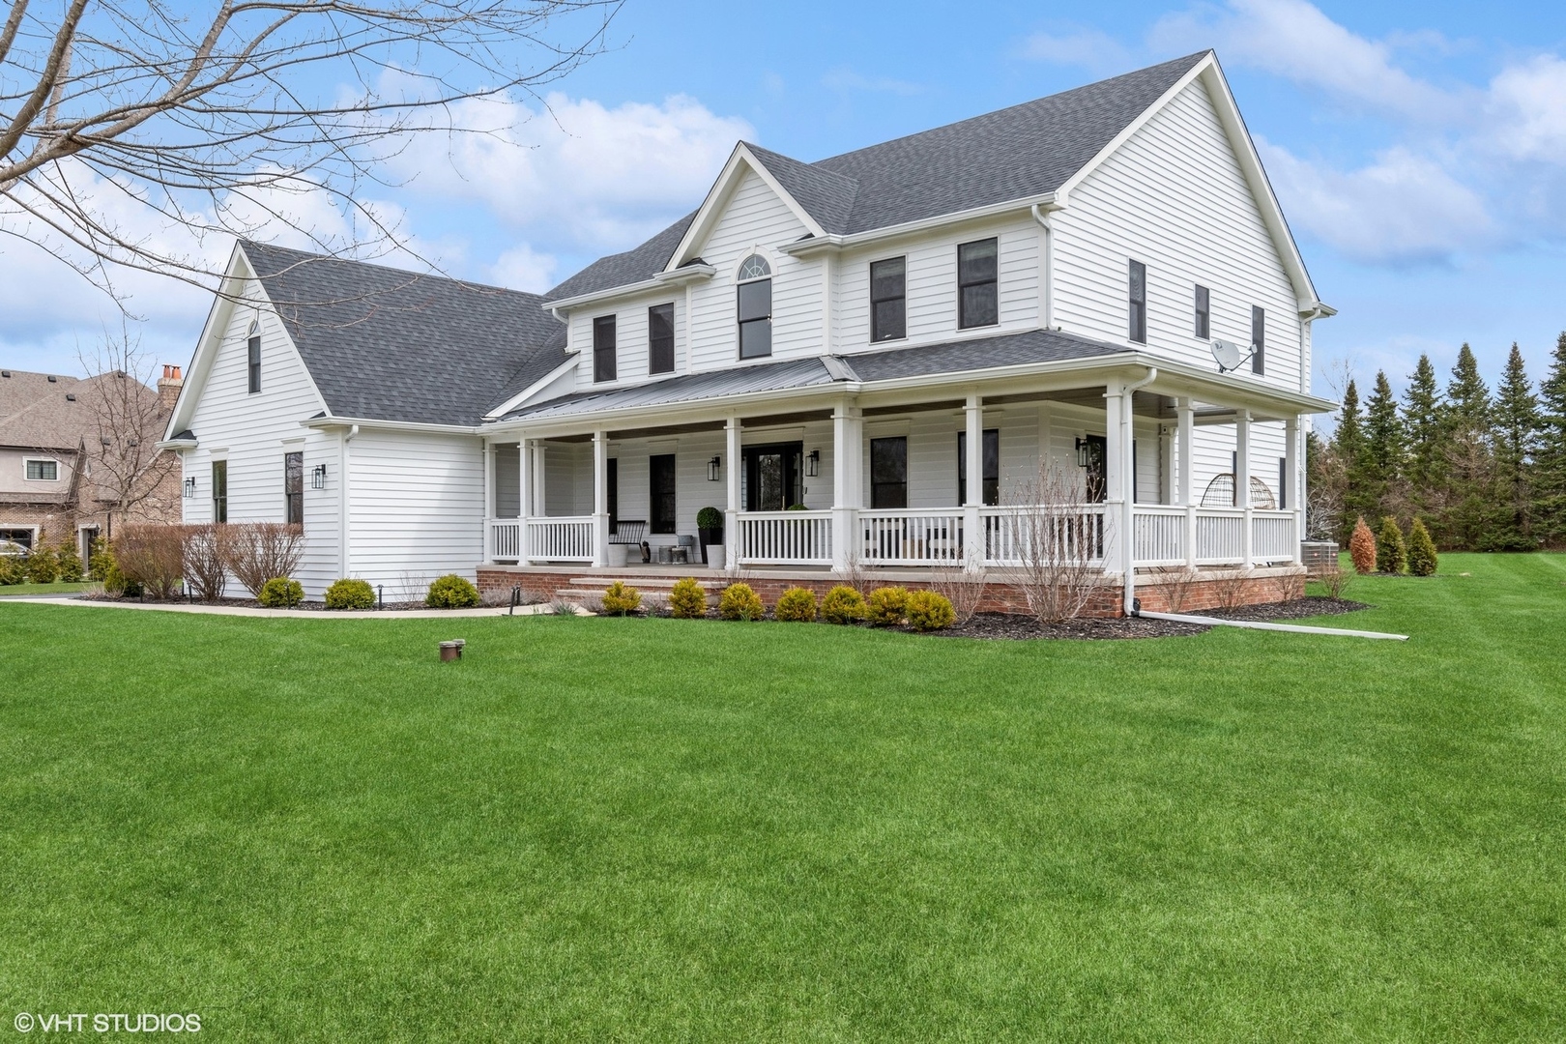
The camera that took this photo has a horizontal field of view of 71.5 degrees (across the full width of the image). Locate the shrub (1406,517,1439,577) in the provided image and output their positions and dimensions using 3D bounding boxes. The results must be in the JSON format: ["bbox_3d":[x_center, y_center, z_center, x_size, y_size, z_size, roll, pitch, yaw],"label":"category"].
[{"bbox_3d":[17.653,0.675,30.000,0.800,1.630,0.800,0,-1,0],"label":"shrub"}]

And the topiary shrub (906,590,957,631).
[{"bbox_3d":[1.839,1.090,13.450,0.620,0.515,0.620,0,-1,0],"label":"topiary shrub"}]

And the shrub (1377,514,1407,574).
[{"bbox_3d":[16.904,0.646,30.200,0.750,1.650,0.750,0,-1,0],"label":"shrub"}]

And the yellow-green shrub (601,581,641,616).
[{"bbox_3d":[-2.465,1.158,16.600,0.600,0.560,0.600,0,-1,0],"label":"yellow-green shrub"}]

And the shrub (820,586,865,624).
[{"bbox_3d":[0.794,1.094,14.400,0.590,0.535,0.590,0,-1,0],"label":"shrub"}]

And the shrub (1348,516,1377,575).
[{"bbox_3d":[16.142,0.648,30.300,0.680,1.630,0.680,0,-1,0],"label":"shrub"}]

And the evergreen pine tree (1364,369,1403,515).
[{"bbox_3d":[40.204,-4.231,73.000,3.200,12.078,3.200,0,-1,0],"label":"evergreen pine tree"}]

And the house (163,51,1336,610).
[{"bbox_3d":[-0.224,-3.837,25.267,22.600,10.670,18.500,-1,-1,42],"label":"house"}]

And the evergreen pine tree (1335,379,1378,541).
[{"bbox_3d":[39.449,-4.010,75.000,3.100,11.733,3.100,0,-1,0],"label":"evergreen pine tree"}]

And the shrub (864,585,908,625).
[{"bbox_3d":[1.367,1.083,14.050,0.600,0.522,0.600,0,-1,0],"label":"shrub"}]

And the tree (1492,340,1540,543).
[{"bbox_3d":[45.192,-4.656,67.000,3.300,12.706,3.300,0,-1,0],"label":"tree"}]

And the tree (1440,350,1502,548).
[{"bbox_3d":[43.198,-4.703,68.500,3.500,12.952,3.500,0,-1,0],"label":"tree"}]

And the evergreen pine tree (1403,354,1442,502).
[{"bbox_3d":[35.272,-3.849,60.000,3.000,10.800,3.000,0,-1,0],"label":"evergreen pine tree"}]

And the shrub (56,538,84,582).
[{"bbox_3d":[-23.286,1.239,35.500,0.820,1.450,0.820,0,-1,0],"label":"shrub"}]

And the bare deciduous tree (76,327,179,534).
[{"bbox_3d":[-21.690,-2.249,36.000,3.400,8.500,3.400,0,-1,0],"label":"bare deciduous tree"}]

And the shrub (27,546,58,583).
[{"bbox_3d":[-21.782,1.252,32.000,0.880,1.171,0.880,0,-1,0],"label":"shrub"}]

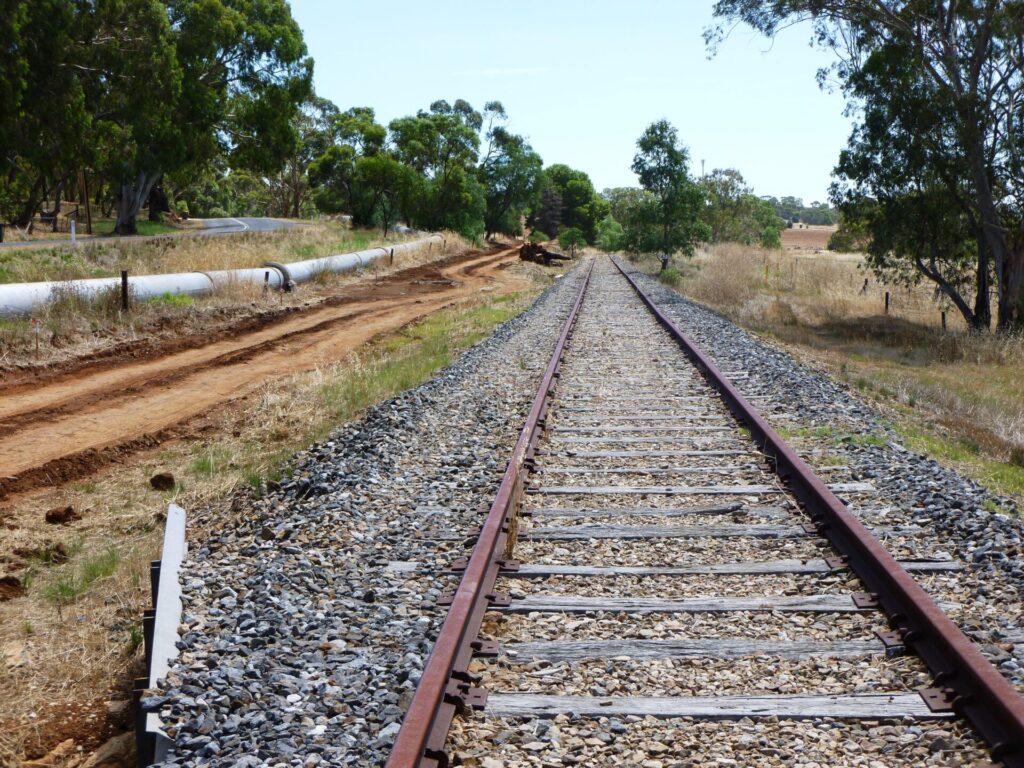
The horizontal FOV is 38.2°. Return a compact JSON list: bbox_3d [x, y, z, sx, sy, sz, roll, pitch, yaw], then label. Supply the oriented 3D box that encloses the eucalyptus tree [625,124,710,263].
[{"bbox_3d":[7.964,-9.583,76.000,4.300,7.900,4.200,0,6,0],"label":"eucalyptus tree"}]

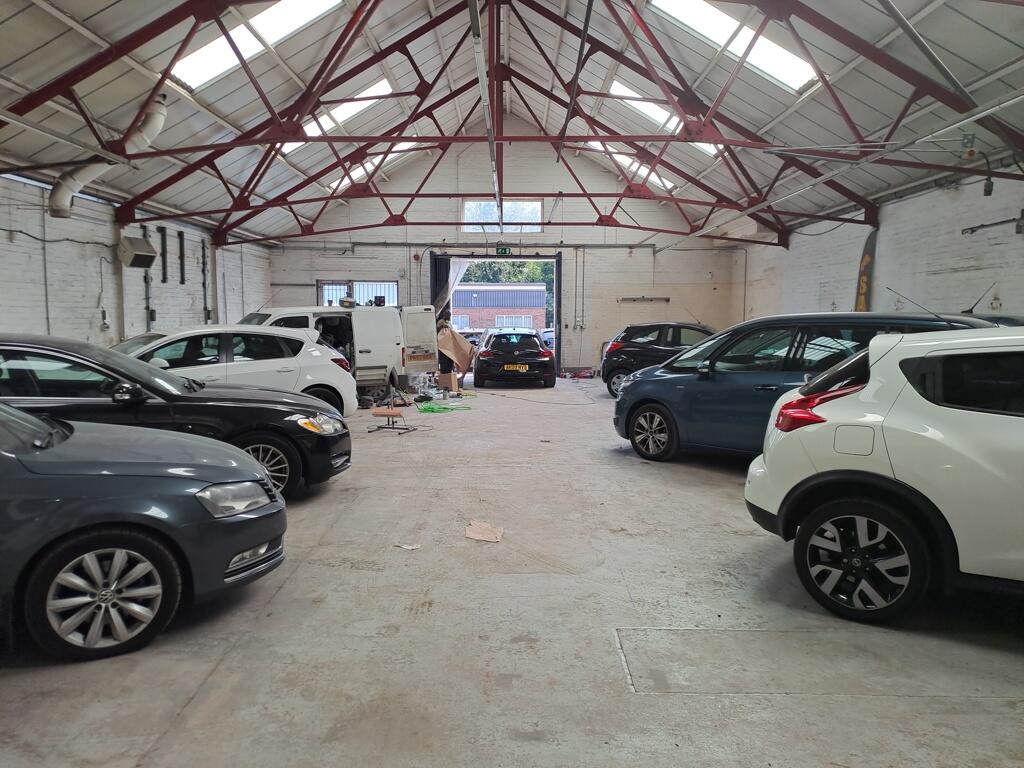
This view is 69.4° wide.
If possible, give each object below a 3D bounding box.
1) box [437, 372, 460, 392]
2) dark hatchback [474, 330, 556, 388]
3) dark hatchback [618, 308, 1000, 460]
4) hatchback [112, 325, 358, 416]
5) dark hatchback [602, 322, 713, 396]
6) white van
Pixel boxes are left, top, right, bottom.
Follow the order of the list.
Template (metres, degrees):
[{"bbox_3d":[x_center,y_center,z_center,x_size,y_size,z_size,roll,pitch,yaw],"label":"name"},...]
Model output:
[{"bbox_3d":[-1.335,-0.037,16.190,0.340,0.400,0.280,3,6,35],"label":"box"},{"bbox_3d":[-0.027,-0.754,18.600,1.820,1.410,4.256,0,5,-3],"label":"dark hatchback"},{"bbox_3d":[3.177,0.068,8.031,4.430,1.610,1.830,4,6,38],"label":"dark hatchback"},{"bbox_3d":[-4.342,-0.062,10.152,4.420,1.500,1.820,-3,6,-32],"label":"hatchback"},{"bbox_3d":[3.714,-0.492,15.136,3.780,1.490,1.680,2,5,18],"label":"dark hatchback"},{"bbox_3d":[-4.209,-0.538,13.761,4.600,1.820,1.800,-3,6,-34],"label":"white van"}]

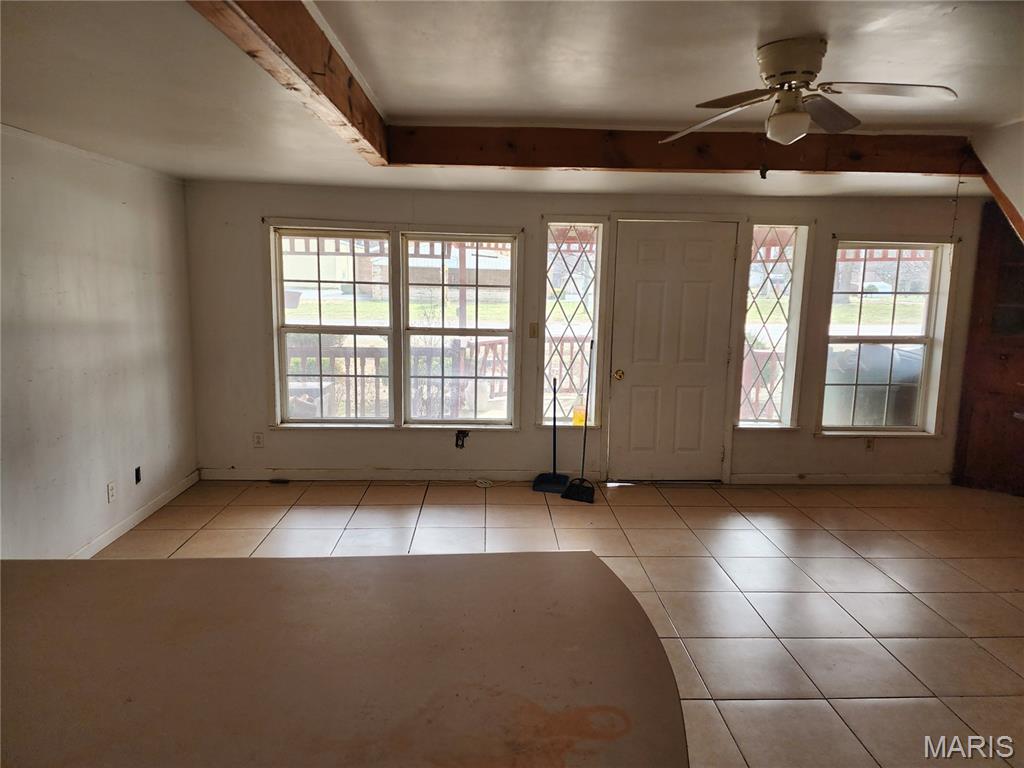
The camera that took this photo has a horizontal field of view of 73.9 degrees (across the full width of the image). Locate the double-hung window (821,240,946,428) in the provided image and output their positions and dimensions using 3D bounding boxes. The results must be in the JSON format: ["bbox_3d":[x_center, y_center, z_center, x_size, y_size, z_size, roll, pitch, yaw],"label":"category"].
[{"bbox_3d":[2.961,-0.360,5.443,0.872,1.501,0.100,1,9,-2],"label":"double-hung window"}]

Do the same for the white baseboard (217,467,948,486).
[{"bbox_3d":[0.565,0.745,5.454,6.059,0.090,0.018,1,9,-2],"label":"white baseboard"}]

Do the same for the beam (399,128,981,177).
[{"bbox_3d":[1.073,-1.414,4.167,3.626,0.225,0.090,1,9,-2],"label":"beam"}]

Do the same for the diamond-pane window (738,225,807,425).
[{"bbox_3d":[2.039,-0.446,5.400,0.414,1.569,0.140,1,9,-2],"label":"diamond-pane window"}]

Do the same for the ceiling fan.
[{"bbox_3d":[1.119,-1.167,2.752,1.180,0.385,1.180,1,9,-2],"label":"ceiling fan"}]

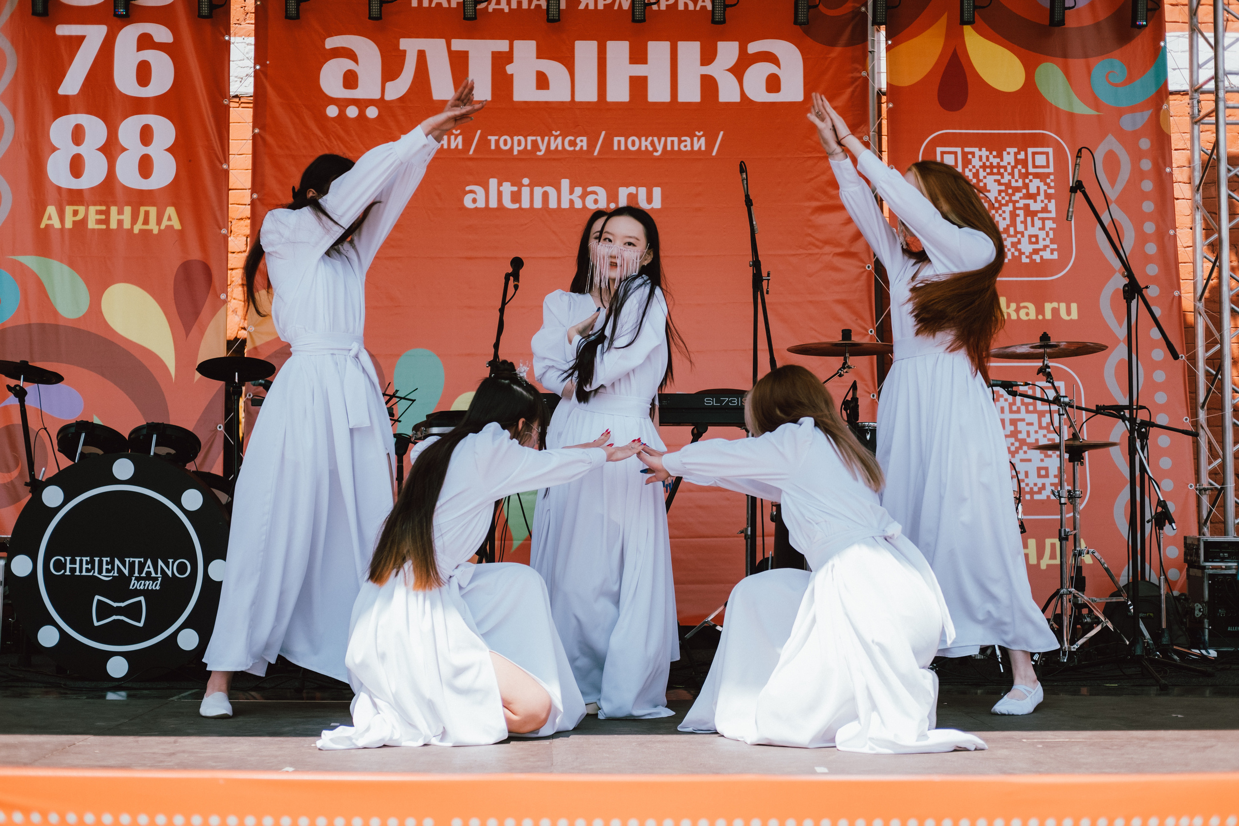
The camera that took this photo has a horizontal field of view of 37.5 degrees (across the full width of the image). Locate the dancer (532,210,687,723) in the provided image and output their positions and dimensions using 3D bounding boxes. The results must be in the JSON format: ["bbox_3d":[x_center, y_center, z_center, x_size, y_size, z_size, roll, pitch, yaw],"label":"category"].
[{"bbox_3d":[-0.033,0.136,5.400,0.440,1.500,0.440,-2,-4,36],"label":"dancer"}]

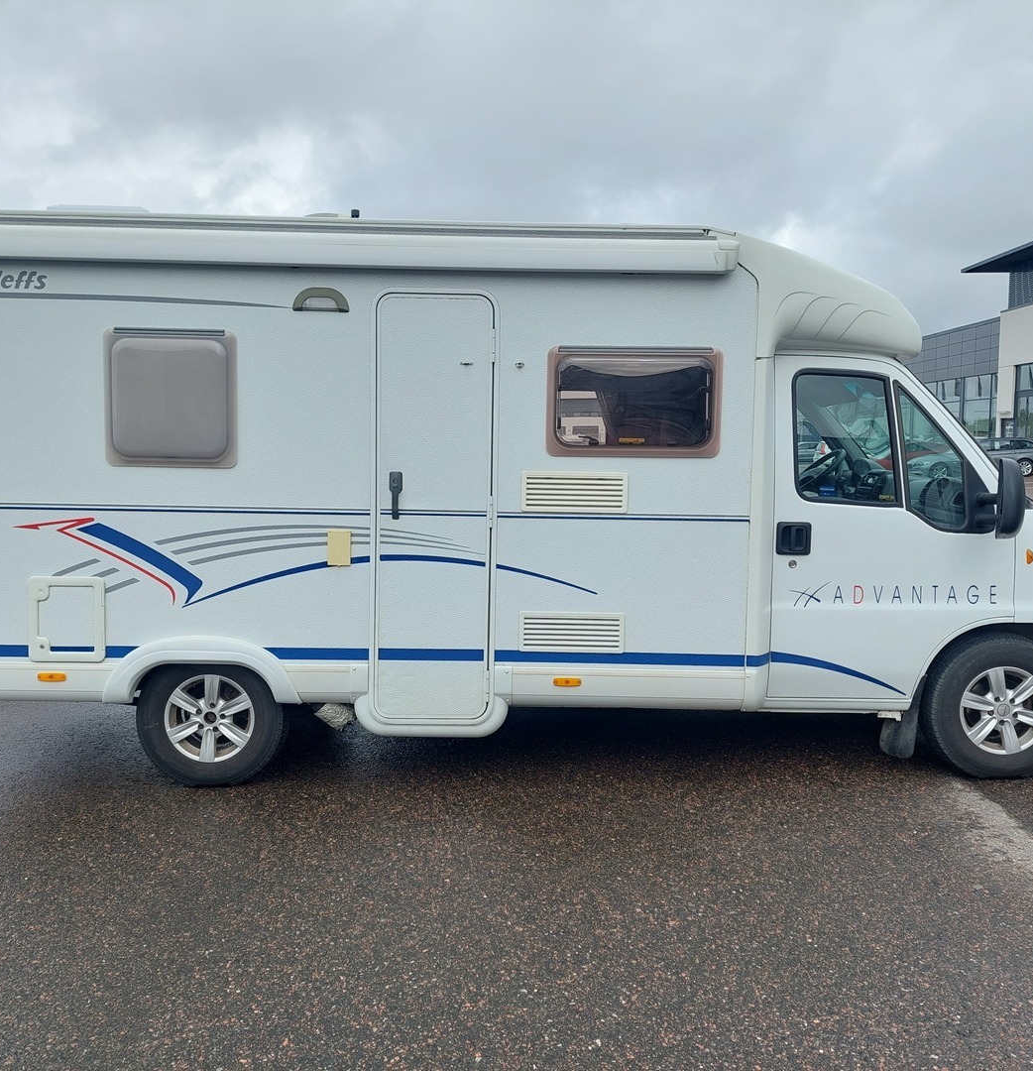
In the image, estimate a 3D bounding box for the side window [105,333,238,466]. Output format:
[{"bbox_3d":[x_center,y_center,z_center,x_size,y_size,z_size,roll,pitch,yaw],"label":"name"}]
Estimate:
[{"bbox_3d":[-1.529,-0.602,4.555,0.584,0.607,0.060,1,6,-1],"label":"side window"}]

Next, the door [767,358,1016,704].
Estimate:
[{"bbox_3d":[1.750,-0.040,4.897,1.130,1.620,0.200,1,6,-1],"label":"door"}]

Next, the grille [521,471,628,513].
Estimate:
[{"bbox_3d":[0.263,-0.191,4.627,0.476,0.188,0.035,1,6,-1],"label":"grille"}]

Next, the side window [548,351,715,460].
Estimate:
[{"bbox_3d":[0.524,-0.589,4.586,0.776,0.488,0.060,1,6,-1],"label":"side window"}]

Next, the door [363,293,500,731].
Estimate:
[{"bbox_3d":[-0.367,-0.106,4.644,0.577,1.966,0.070,1,6,-1],"label":"door"}]

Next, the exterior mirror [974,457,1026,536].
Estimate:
[{"bbox_3d":[2.161,-0.170,4.618,0.160,0.350,0.300,2,6,9],"label":"exterior mirror"}]

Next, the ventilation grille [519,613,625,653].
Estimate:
[{"bbox_3d":[0.253,0.445,4.693,0.475,0.186,0.035,1,6,-1],"label":"ventilation grille"}]

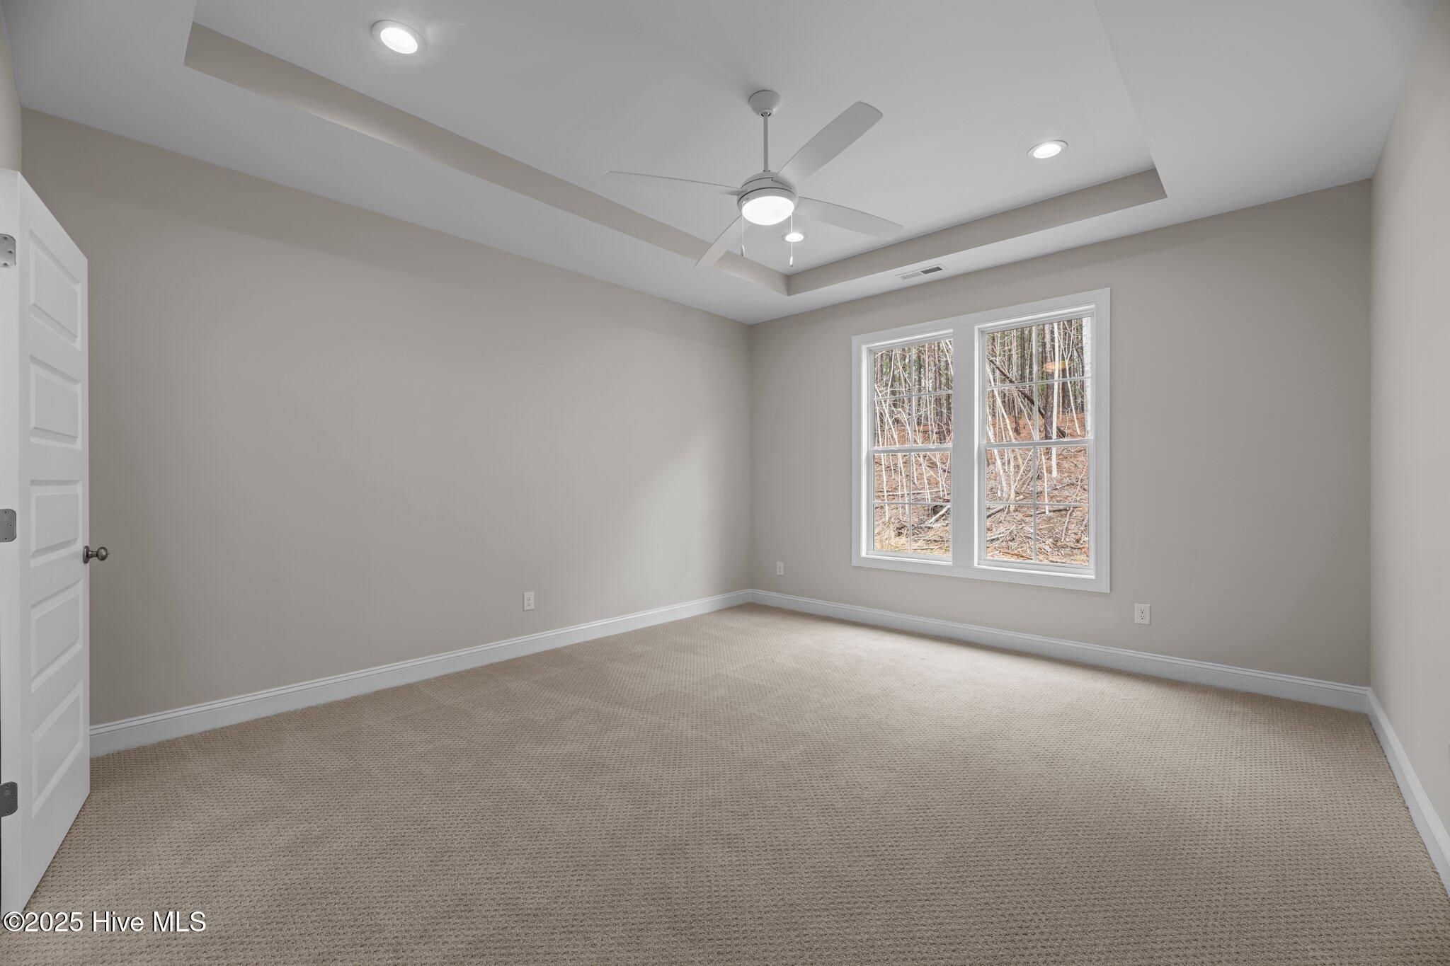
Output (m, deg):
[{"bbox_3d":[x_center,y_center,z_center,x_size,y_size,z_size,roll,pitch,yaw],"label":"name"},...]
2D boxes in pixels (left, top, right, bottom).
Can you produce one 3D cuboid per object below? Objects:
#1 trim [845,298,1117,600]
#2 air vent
[{"bbox_3d":[1.804,-0.271,4.255,1.850,1.955,0.080,0,1,42],"label":"trim"},{"bbox_3d":[1.454,-1.546,4.166,0.350,0.022,0.148,0,1,42],"label":"air vent"}]

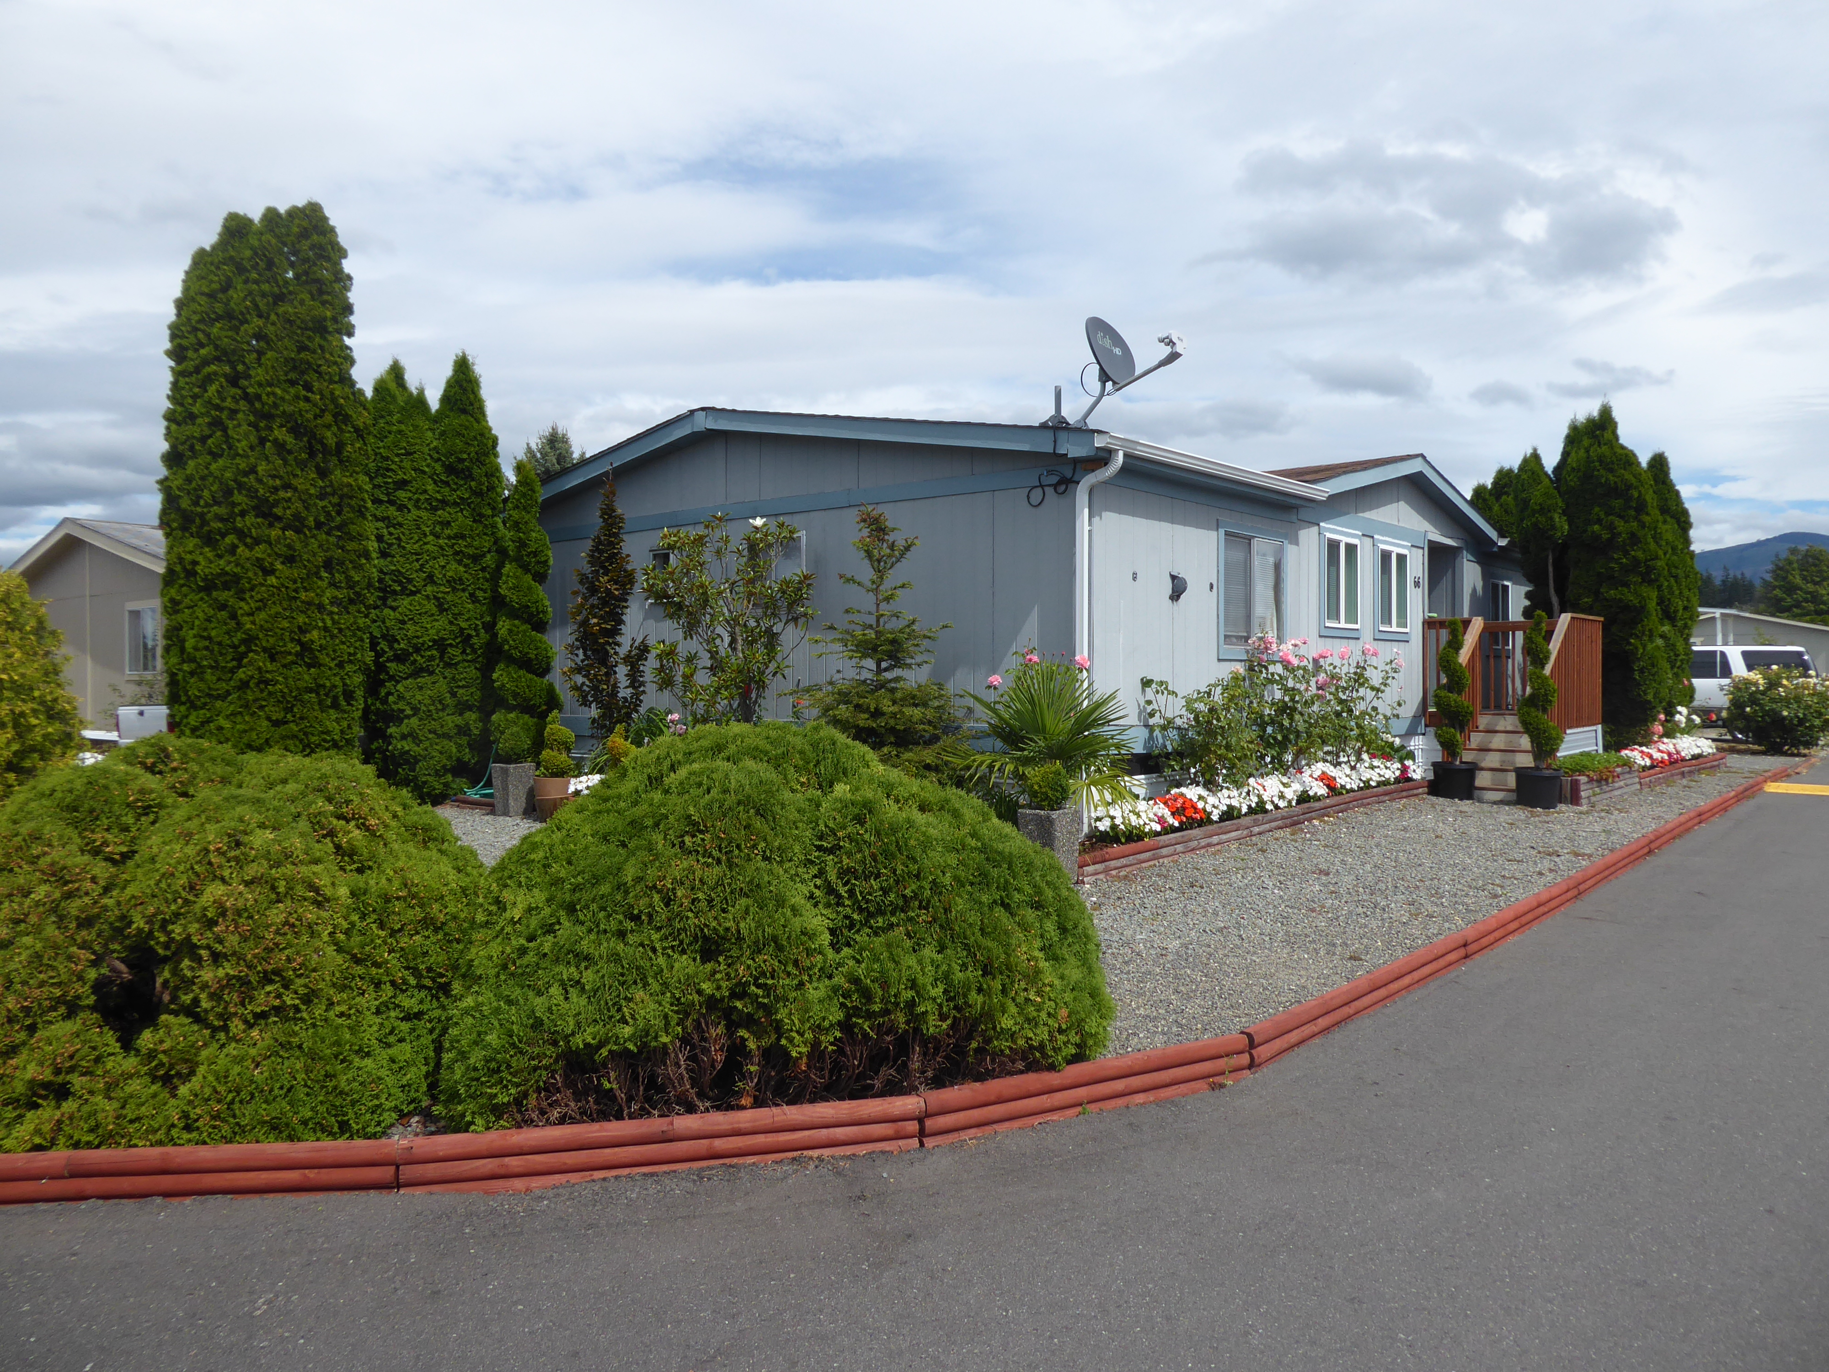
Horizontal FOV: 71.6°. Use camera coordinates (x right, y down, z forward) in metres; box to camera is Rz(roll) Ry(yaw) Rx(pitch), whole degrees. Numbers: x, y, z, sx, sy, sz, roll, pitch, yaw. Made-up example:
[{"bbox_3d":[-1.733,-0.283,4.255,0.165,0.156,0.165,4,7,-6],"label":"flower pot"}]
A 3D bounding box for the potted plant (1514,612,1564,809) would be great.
[{"bbox_3d":[5.958,0.239,12.100,0.470,1.881,0.470,0,0,0],"label":"potted plant"}]

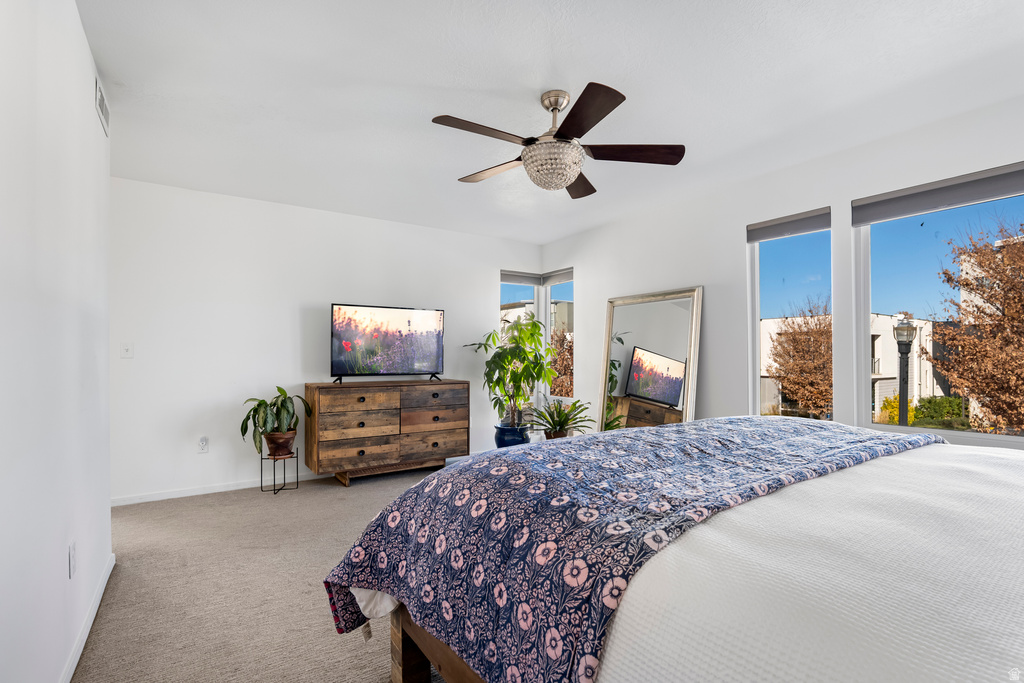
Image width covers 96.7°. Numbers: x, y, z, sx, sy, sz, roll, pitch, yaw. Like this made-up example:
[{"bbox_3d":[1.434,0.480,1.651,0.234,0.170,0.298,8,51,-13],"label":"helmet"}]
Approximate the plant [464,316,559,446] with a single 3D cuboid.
[{"bbox_3d":[-0.007,0.469,4.897,0.913,1.541,0.780,0,-1,0],"label":"plant"}]

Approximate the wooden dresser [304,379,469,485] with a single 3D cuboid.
[{"bbox_3d":[-1.119,0.813,4.251,1.397,0.837,0.461,1,-2,-35],"label":"wooden dresser"}]

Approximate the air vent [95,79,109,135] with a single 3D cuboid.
[{"bbox_3d":[-1.957,-1.116,2.164,0.026,0.146,0.406,1,-2,-35],"label":"air vent"}]

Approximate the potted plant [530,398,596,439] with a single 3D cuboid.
[{"bbox_3d":[0.540,0.921,4.783,0.655,0.641,0.620,0,-1,6],"label":"potted plant"}]

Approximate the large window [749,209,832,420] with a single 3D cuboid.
[{"bbox_3d":[2.017,-0.169,3.301,0.104,1.472,0.562,1,-2,-35],"label":"large window"}]

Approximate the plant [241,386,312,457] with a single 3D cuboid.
[{"bbox_3d":[-1.919,0.656,3.687,0.527,0.552,0.480,1,-2,-27],"label":"plant"}]

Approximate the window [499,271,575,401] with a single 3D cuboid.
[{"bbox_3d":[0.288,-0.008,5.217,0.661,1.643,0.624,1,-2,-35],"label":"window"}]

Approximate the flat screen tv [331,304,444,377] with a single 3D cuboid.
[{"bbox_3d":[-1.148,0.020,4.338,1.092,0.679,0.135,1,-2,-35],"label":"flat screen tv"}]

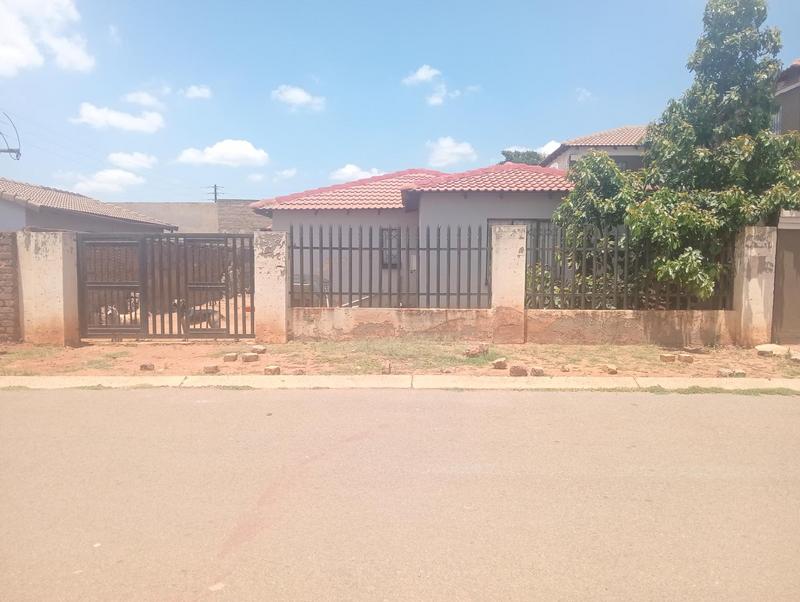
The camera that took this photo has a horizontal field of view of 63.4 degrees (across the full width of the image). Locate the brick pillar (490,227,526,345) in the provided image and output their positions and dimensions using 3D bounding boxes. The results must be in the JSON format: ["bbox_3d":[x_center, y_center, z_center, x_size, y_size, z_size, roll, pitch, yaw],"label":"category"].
[{"bbox_3d":[1.750,-0.274,10.629,0.546,1.896,0.450,0,4,0],"label":"brick pillar"}]

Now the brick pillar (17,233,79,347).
[{"bbox_3d":[-5.763,-0.195,10.659,0.715,1.833,0.500,0,4,0],"label":"brick pillar"}]

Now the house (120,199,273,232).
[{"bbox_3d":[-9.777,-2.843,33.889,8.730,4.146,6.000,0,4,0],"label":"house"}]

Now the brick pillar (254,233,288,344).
[{"bbox_3d":[-2.072,-0.229,10.616,0.514,1.792,0.420,0,4,0],"label":"brick pillar"}]

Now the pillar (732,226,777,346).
[{"bbox_3d":[5.774,-0.241,10.616,0.514,1.896,0.420,0,4,0],"label":"pillar"}]

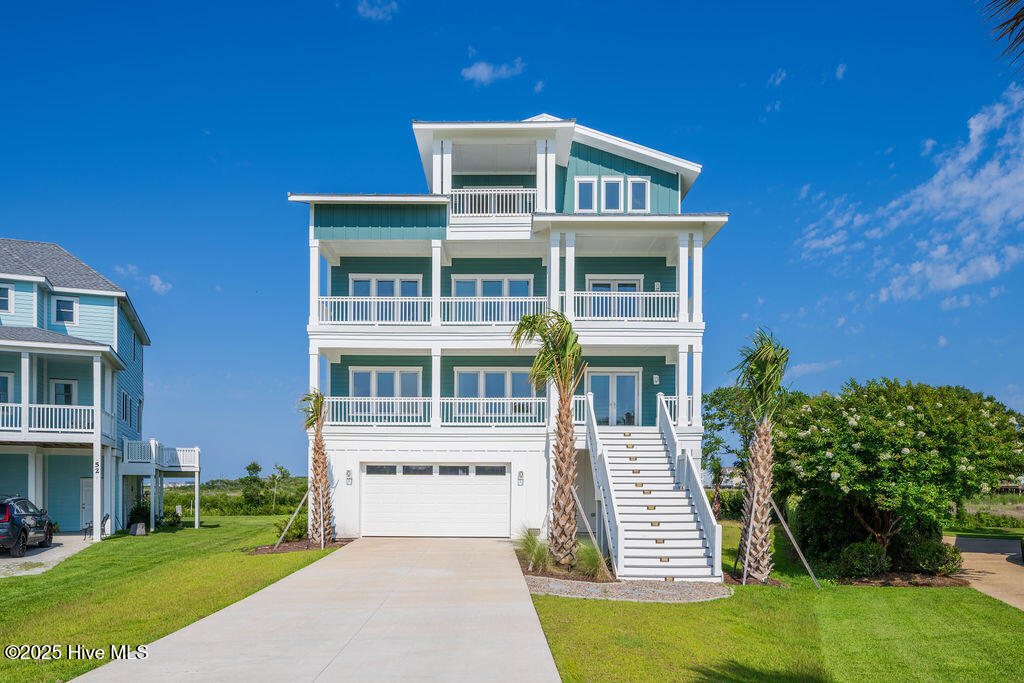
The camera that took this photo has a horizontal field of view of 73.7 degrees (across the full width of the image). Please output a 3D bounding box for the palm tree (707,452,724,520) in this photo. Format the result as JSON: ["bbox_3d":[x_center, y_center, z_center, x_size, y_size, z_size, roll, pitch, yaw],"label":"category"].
[{"bbox_3d":[10.135,7.271,34.000,0.950,3.350,0.950,0,-5,-2],"label":"palm tree"}]

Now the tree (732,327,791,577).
[{"bbox_3d":[5.994,2.727,16.400,1.300,5.900,1.300,0,-5,-2],"label":"tree"}]

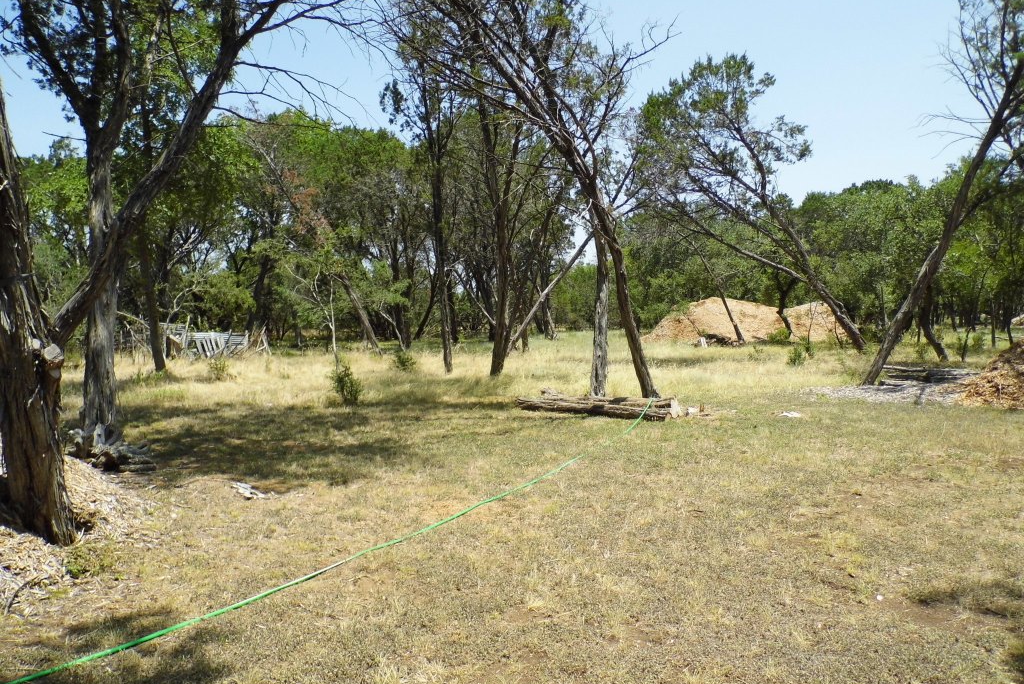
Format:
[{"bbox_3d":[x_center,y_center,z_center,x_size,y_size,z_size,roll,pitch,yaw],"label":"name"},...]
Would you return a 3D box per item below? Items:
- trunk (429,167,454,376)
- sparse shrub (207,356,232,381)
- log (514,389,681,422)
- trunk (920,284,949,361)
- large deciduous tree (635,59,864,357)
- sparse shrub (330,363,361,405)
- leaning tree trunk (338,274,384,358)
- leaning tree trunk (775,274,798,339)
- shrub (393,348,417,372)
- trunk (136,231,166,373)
[{"bbox_3d":[-1.592,-1.581,16.700,0.590,4.670,0.500,0,3,0],"label":"trunk"},{"bbox_3d":[-6.131,0.566,15.500,0.540,0.520,0.500,0,3,0],"label":"sparse shrub"},{"bbox_3d":[1.242,0.930,10.500,2.450,0.320,0.500,1,3,20],"label":"log"},{"bbox_3d":[11.712,-0.527,20.500,0.780,2.130,0.600,0,3,0],"label":"trunk"},{"bbox_3d":[8.063,-4.699,25.000,7.840,10.040,6.000,0,3,0],"label":"large deciduous tree"},{"bbox_3d":[-2.618,0.657,11.700,0.510,0.660,0.480,0,3,0],"label":"sparse shrub"},{"bbox_3d":[-4.507,-0.818,22.000,1.310,2.500,0.700,0,3,0],"label":"leaning tree trunk"},{"bbox_3d":[11.878,-1.515,32.000,1.040,2.810,0.800,0,3,0],"label":"leaning tree trunk"},{"bbox_3d":[-2.500,0.442,17.200,0.560,0.580,0.520,0,3,0],"label":"shrub"},{"bbox_3d":[-8.287,-0.920,17.000,0.690,3.290,0.500,0,3,0],"label":"trunk"}]

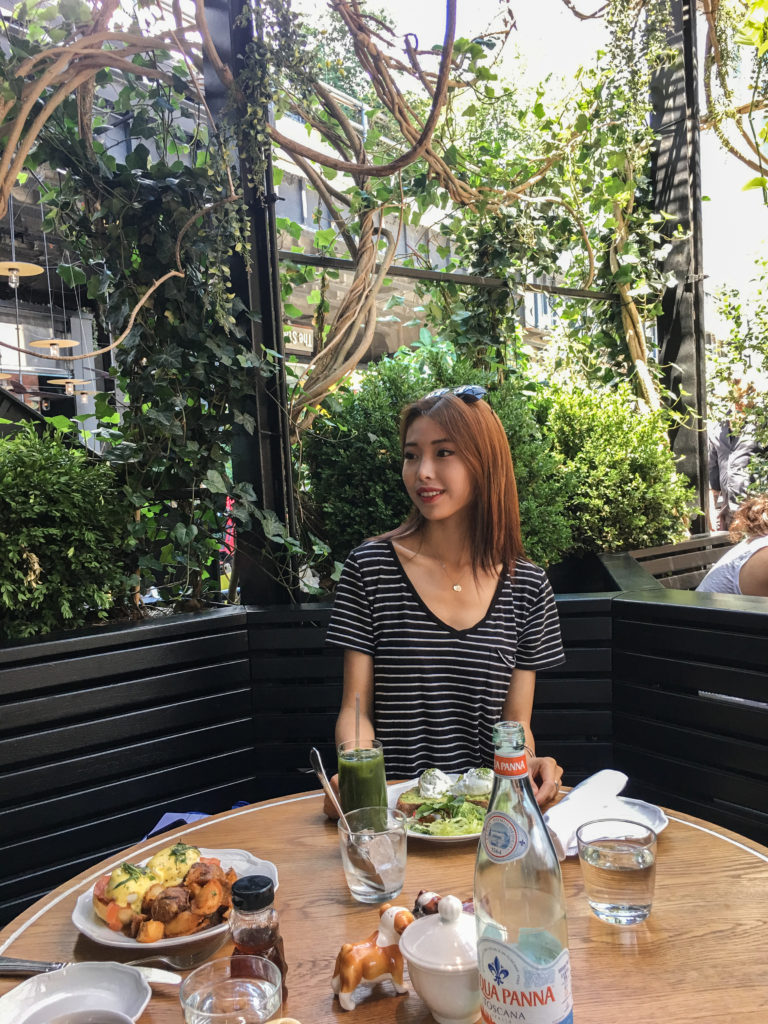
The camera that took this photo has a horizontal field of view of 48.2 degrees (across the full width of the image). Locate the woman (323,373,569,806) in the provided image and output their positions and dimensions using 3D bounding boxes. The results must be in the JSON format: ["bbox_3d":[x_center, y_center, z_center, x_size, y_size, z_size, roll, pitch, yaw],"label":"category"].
[{"bbox_3d":[0.111,0.450,1.359,0.450,1.290,0.640,-3,2,3],"label":"woman"}]

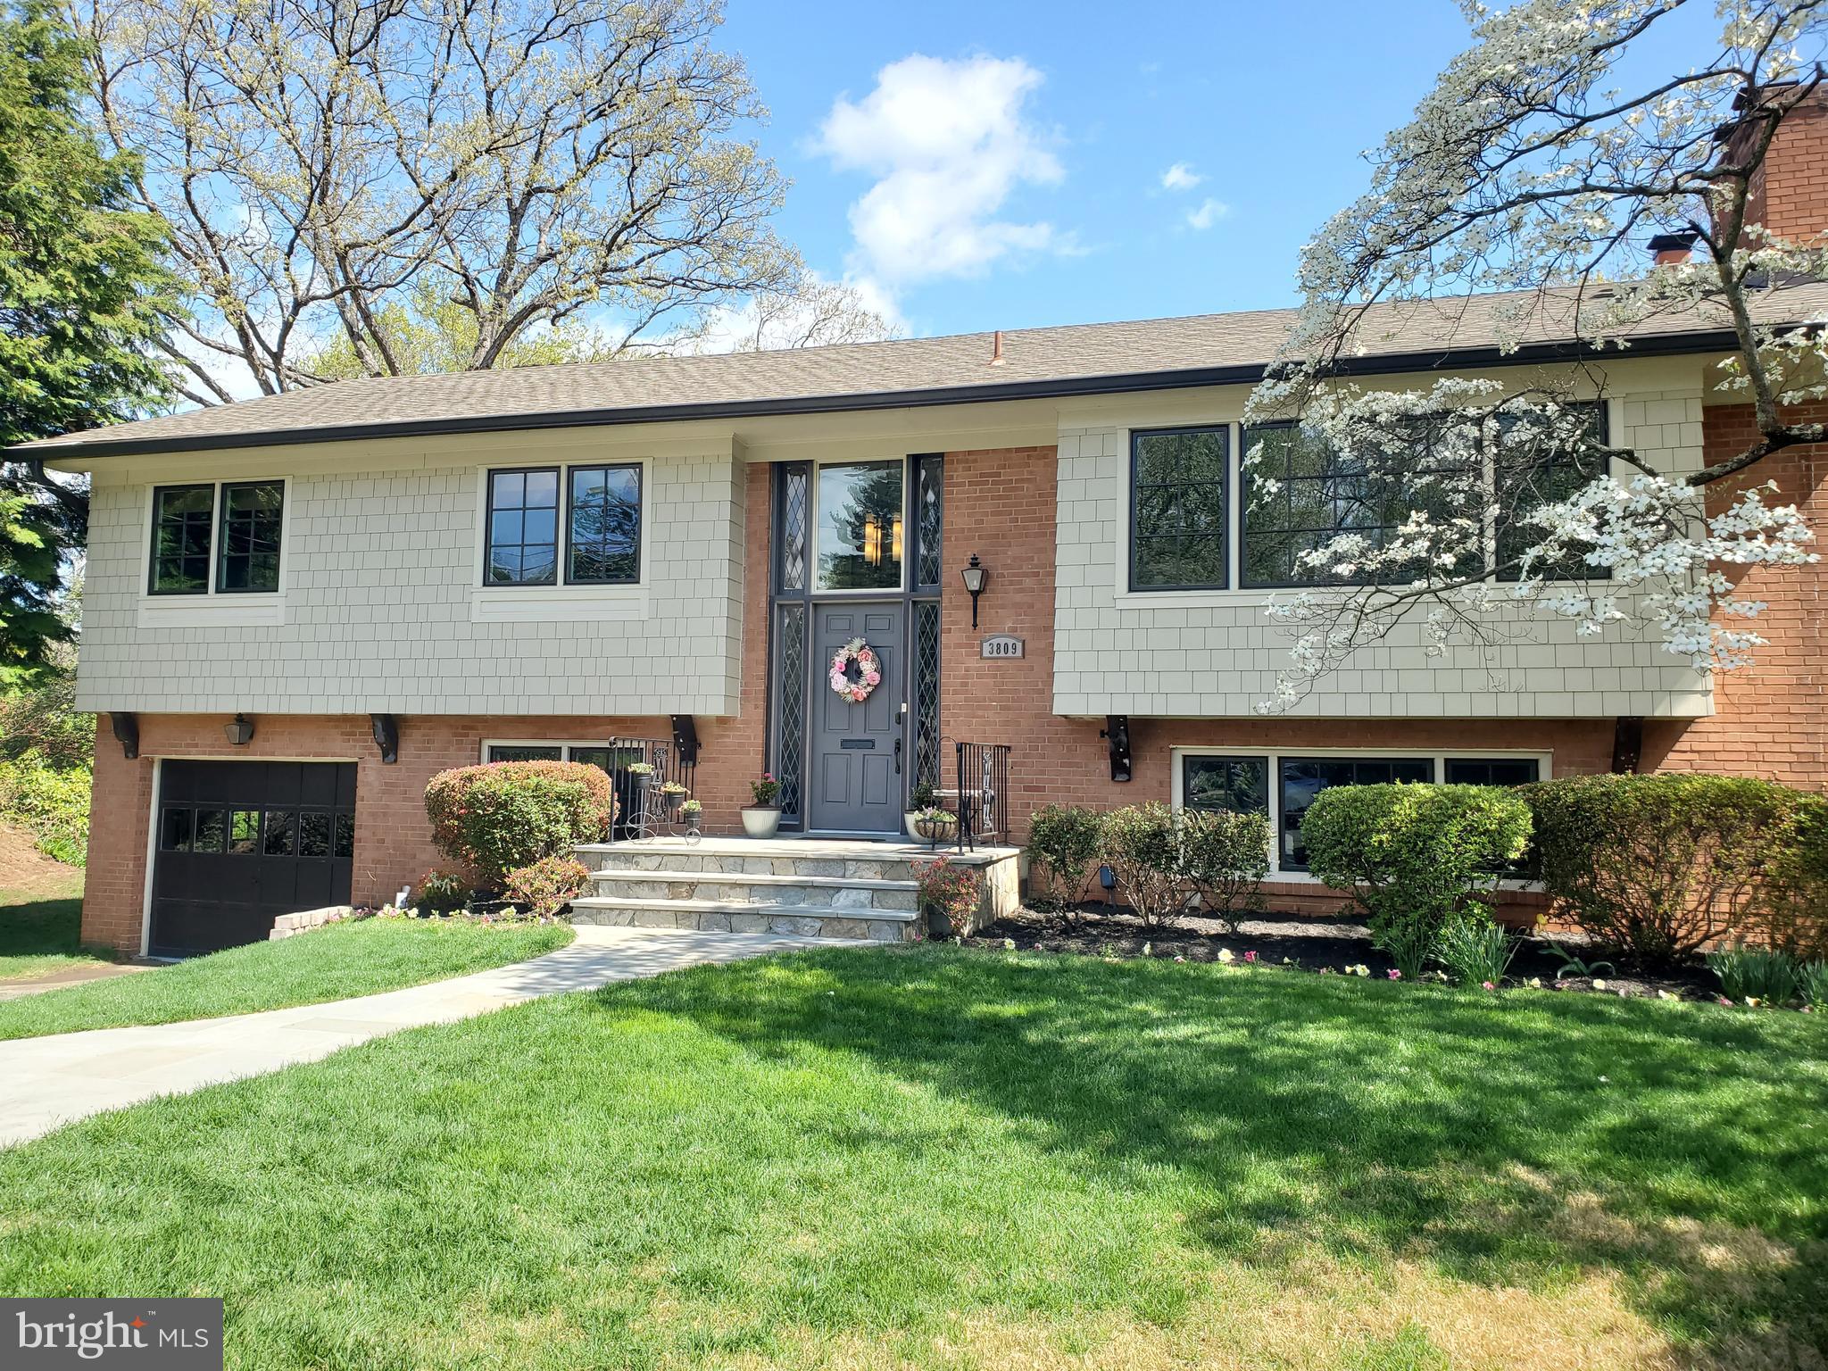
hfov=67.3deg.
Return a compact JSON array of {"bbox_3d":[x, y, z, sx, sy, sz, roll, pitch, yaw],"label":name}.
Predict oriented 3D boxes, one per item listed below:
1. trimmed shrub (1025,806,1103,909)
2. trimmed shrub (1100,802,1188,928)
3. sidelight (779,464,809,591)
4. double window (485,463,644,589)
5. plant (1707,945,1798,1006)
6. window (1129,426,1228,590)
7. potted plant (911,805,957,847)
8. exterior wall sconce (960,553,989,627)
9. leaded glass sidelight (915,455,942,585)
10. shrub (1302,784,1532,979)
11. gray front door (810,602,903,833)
[{"bbox_3d":[1.154,1.369,10.582,0.602,0.918,0.606,0,-5,15],"label":"trimmed shrub"},{"bbox_3d":[1.760,1.378,10.528,0.659,0.968,0.657,0,-5,15],"label":"trimmed shrub"},{"bbox_3d":[-1.093,-1.448,12.519,0.300,1.183,0.080,0,-5,16],"label":"sidelight"},{"bbox_3d":[-3.259,-1.470,12.745,1.626,1.151,0.081,0,-5,15],"label":"double window"},{"bbox_3d":[4.946,1.701,8.097,0.477,0.358,0.455,0,-5,15],"label":"plant"},{"bbox_3d":[2.152,-1.424,11.116,0.787,1.330,0.100,0,-5,16],"label":"window"},{"bbox_3d":[0.166,1.127,10.947,0.340,0.345,0.340,1,-4,0],"label":"potted plant"},{"bbox_3d":[0.506,-0.804,11.751,0.200,0.640,0.250,0,-5,16],"label":"exterior wall sconce"},{"bbox_3d":[0.132,-1.473,12.340,0.273,1.192,0.061,0,-5,15],"label":"leaded glass sidelight"},{"bbox_3d":[3.374,1.247,9.255,1.450,1.175,1.300,0,-5,16],"label":"shrub"},{"bbox_3d":[-0.494,0.286,12.359,0.899,2.071,0.061,0,-5,15],"label":"gray front door"}]

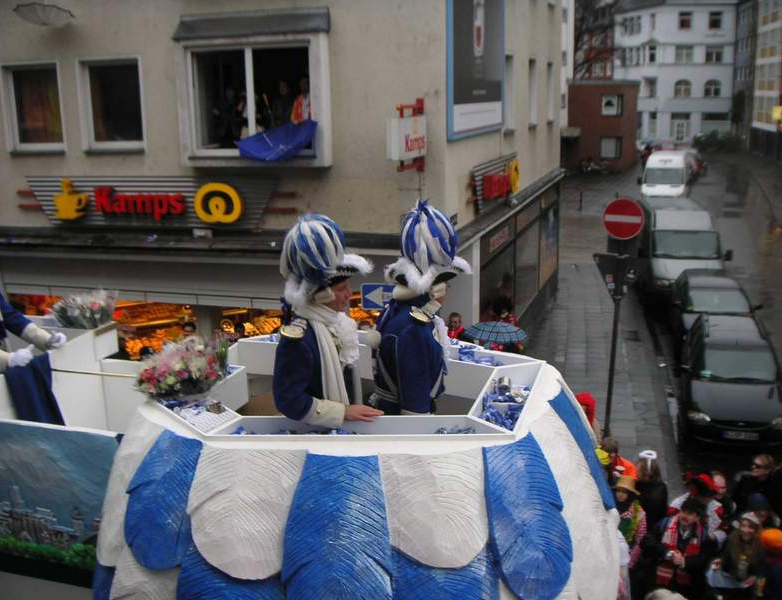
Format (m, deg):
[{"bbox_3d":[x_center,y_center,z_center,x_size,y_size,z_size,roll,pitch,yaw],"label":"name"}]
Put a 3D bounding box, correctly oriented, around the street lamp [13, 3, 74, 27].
[{"bbox_3d":[-4.986,-4.103,12.600,0.860,0.290,0.860,3,14,18],"label":"street lamp"}]

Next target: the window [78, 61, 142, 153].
[{"bbox_3d":[-4.441,-3.083,14.007,1.132,1.465,0.160,3,14,18],"label":"window"}]

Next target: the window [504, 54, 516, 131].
[{"bbox_3d":[2.223,-3.895,16.654,0.160,1.394,0.977,3,14,18],"label":"window"}]

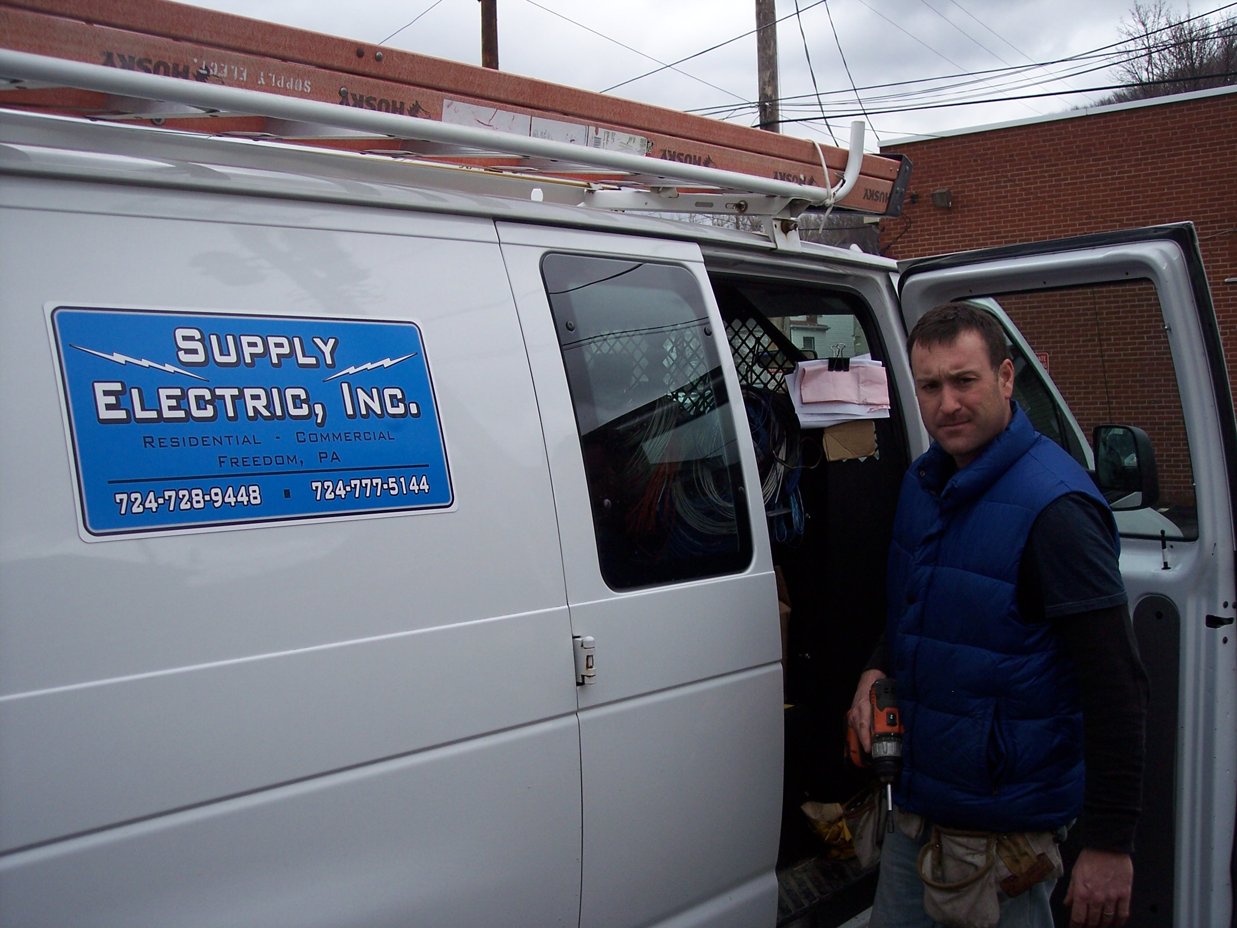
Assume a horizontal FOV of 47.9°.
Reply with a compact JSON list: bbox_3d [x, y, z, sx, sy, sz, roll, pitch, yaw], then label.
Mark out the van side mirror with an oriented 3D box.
[{"bbox_3d":[1.405,0.007,3.870,0.120,0.235,0.165,-4,3,-44],"label":"van side mirror"}]

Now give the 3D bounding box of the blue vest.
[{"bbox_3d":[0.640,0.247,2.330,0.310,0.700,0.480,-2,2,-25],"label":"blue vest"}]

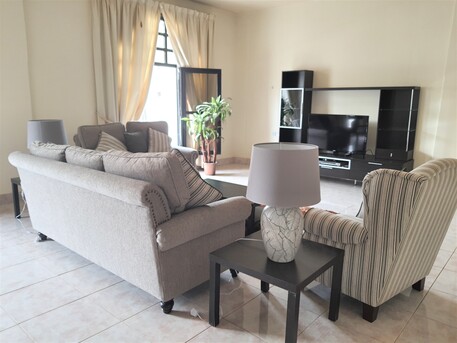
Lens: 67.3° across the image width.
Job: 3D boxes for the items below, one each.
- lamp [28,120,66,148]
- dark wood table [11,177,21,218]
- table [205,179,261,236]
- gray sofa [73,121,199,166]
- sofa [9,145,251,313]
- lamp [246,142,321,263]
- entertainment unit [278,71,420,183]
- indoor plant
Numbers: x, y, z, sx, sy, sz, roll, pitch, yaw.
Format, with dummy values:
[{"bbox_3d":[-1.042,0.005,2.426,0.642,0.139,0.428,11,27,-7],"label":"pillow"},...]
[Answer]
[{"bbox_3d":[-1.909,-0.226,3.657,0.404,0.630,0.404,11,15,41],"label":"lamp"},{"bbox_3d":[-1.947,0.300,3.762,0.542,0.443,0.542,11,15,41],"label":"dark wood table"},{"bbox_3d":[-0.057,0.403,3.410,0.936,0.443,0.532,11,15,41],"label":"table"},{"bbox_3d":[-1.178,-0.129,4.703,0.916,0.946,1.596,11,15,41],"label":"gray sofa"},{"bbox_3d":[-0.891,0.247,2.855,2.069,0.936,0.985,10,14,39],"label":"sofa"},{"bbox_3d":[0.300,0.174,1.837,0.399,0.630,0.399,1,11,0],"label":"lamp"},{"bbox_3d":[1.923,-0.804,5.971,2.308,1.884,0.584,10,14,39],"label":"entertainment unit"},{"bbox_3d":[-0.385,-0.634,6.128,0.886,1.409,0.837,1,11,0],"label":"indoor plant"}]

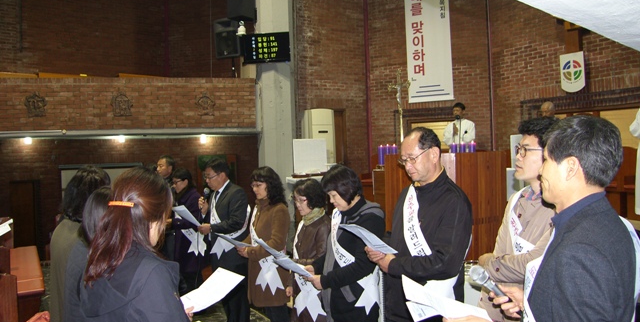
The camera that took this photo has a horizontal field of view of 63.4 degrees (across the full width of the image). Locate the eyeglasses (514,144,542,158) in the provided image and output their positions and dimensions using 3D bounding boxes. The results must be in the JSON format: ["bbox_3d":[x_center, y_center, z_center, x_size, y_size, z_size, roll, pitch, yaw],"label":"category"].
[{"bbox_3d":[0.815,-0.035,1.930,0.140,0.045,0.140,-2,-2,-5],"label":"eyeglasses"}]

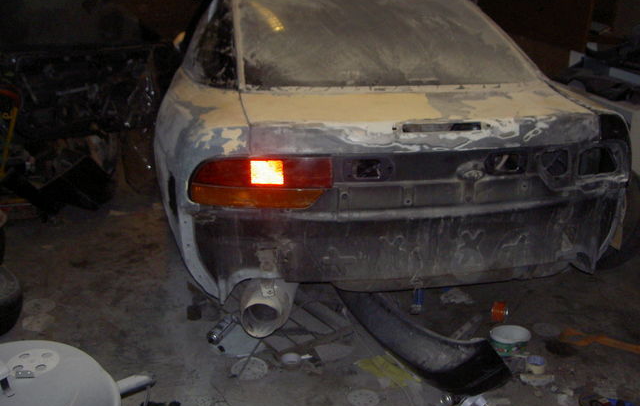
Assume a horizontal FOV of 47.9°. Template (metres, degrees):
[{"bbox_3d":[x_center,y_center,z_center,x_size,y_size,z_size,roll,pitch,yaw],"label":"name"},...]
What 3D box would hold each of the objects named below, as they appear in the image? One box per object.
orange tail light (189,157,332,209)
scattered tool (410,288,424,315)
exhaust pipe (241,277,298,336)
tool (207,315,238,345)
[{"bbox_3d":[-0.195,-0.068,2.367,0.460,0.175,0.130,0,21,-4],"label":"orange tail light"},{"bbox_3d":[0.436,0.428,3.181,0.050,0.045,0.240,5,22,9],"label":"scattered tool"},{"bbox_3d":[-0.177,0.342,2.589,0.180,0.180,0.340,3,21,4],"label":"exhaust pipe"},{"bbox_3d":[-0.384,0.512,2.909,0.060,0.055,0.220,8,23,18],"label":"tool"}]

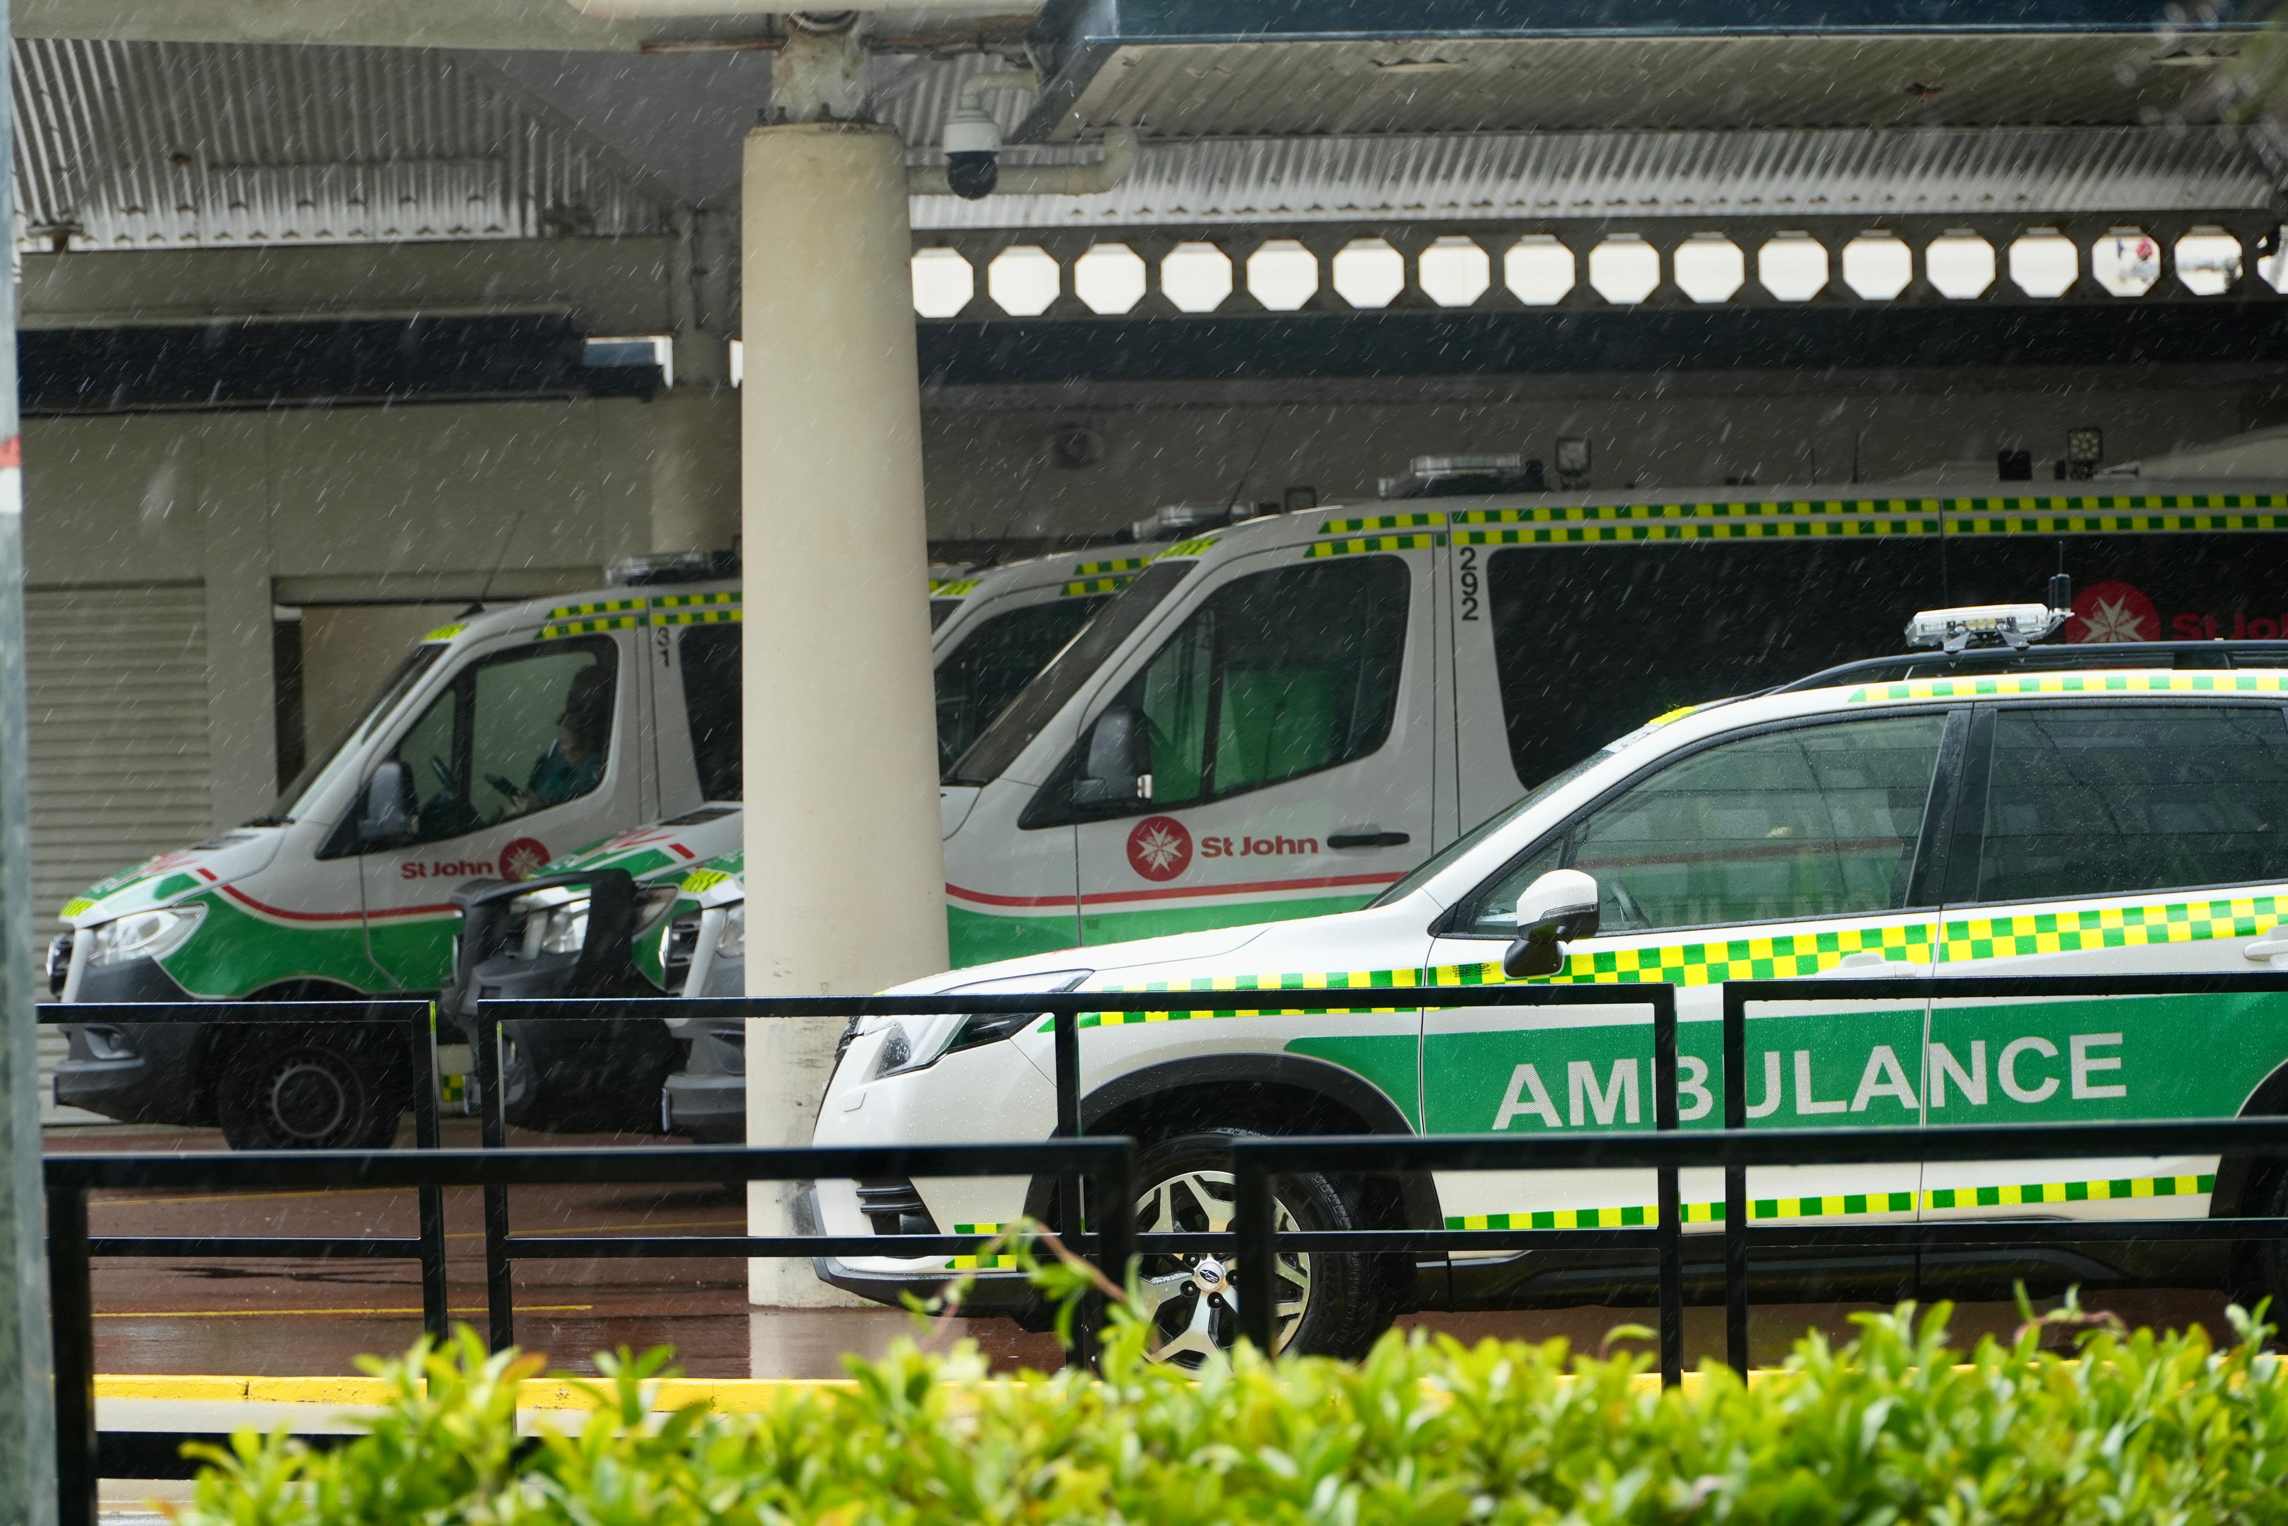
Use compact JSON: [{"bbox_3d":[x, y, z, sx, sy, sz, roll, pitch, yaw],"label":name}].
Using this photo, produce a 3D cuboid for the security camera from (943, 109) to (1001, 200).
[{"bbox_3d":[-0.486,-1.725,23.230,0.165,0.258,0.165,-1,0,0],"label":"security camera"}]

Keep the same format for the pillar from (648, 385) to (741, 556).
[{"bbox_3d":[-1.899,-0.014,35.950,0.600,3.283,0.600,-1,0,0],"label":"pillar"}]

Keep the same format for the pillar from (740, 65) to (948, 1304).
[{"bbox_3d":[-0.849,-0.159,22.948,0.610,3.358,0.610,-1,0,0],"label":"pillar"}]

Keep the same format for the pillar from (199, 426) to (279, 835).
[{"bbox_3d":[-4.114,0.065,37.481,0.308,3.259,0.330,-1,0,-12],"label":"pillar"}]

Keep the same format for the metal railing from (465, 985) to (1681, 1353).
[{"bbox_3d":[-0.144,0.975,16.940,2.520,1.000,0.050,-2,0,13],"label":"metal railing"}]

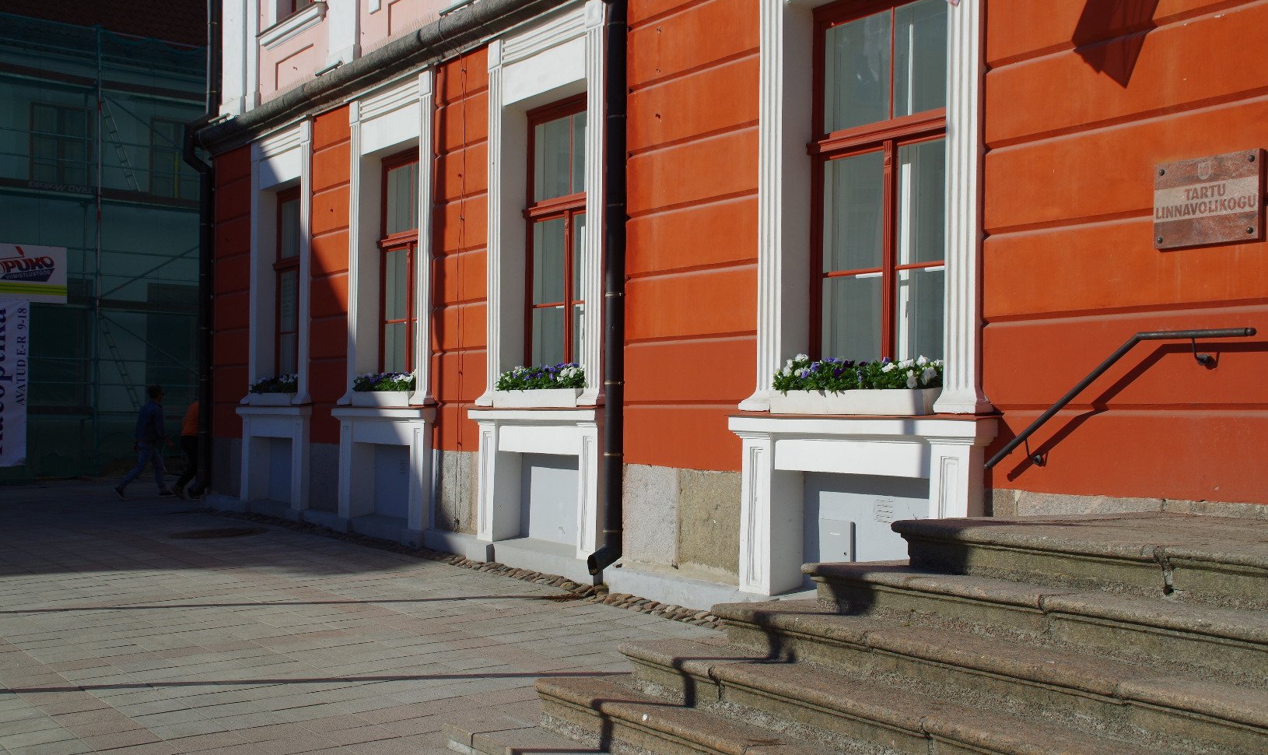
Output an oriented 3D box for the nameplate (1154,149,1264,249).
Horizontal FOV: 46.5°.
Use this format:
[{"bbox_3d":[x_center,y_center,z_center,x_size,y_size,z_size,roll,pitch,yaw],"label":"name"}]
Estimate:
[{"bbox_3d":[2.928,-0.906,7.560,0.040,0.440,0.610,1,-1,-34],"label":"nameplate"}]

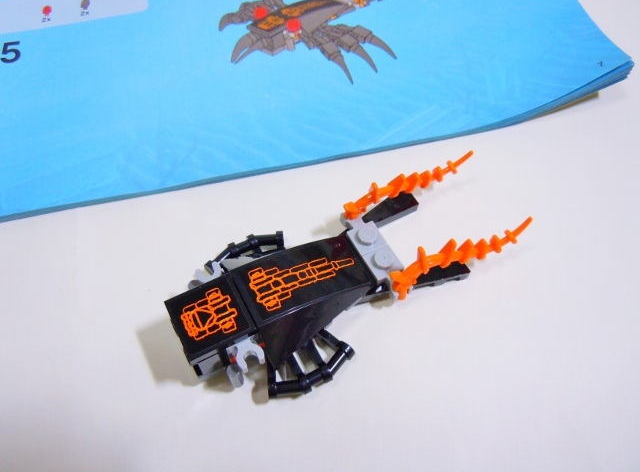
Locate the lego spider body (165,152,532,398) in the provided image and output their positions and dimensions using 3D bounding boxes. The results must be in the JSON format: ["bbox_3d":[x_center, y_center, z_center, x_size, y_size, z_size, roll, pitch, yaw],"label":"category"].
[{"bbox_3d":[0.008,0.006,0.142,0.093,0.022,0.046,-24,65,-16],"label":"lego spider body"}]

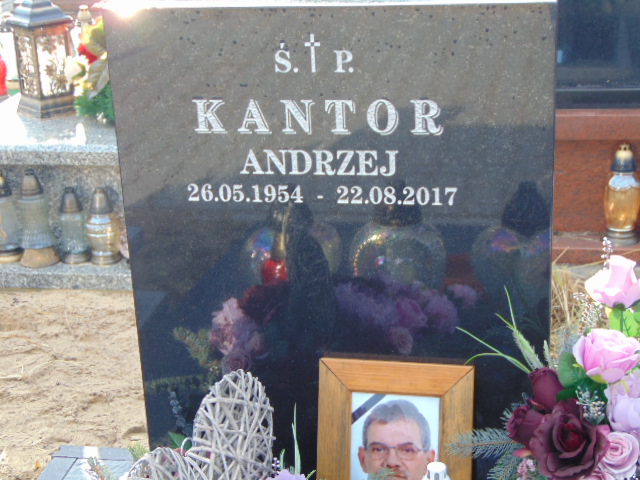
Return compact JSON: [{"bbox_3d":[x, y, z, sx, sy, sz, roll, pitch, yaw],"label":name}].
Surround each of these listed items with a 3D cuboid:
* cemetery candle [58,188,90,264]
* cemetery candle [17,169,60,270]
[{"bbox_3d":[-0.726,-0.046,3.850,0.088,0.216,0.088,-4,19,-7],"label":"cemetery candle"},{"bbox_3d":[-0.830,-0.067,3.834,0.116,0.275,0.116,-4,19,-7],"label":"cemetery candle"}]

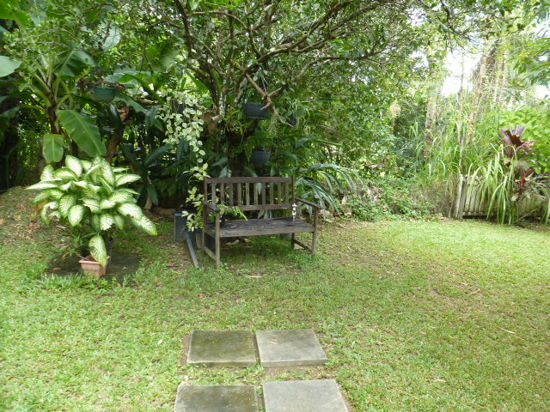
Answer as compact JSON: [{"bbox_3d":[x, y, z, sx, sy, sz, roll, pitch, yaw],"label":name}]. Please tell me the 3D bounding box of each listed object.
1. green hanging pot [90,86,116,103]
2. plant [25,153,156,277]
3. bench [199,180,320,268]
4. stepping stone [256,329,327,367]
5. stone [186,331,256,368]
[{"bbox_3d":[-2.295,-1.485,5.100,0.340,0.210,0.340,2,9,0],"label":"green hanging pot"},{"bbox_3d":[-1.811,0.096,3.918,1.297,1.170,1.142,2,9,0],"label":"plant"},{"bbox_3d":[-0.192,0.145,4.740,1.270,0.940,0.653,-2,9,-24],"label":"bench"},{"bbox_3d":[0.093,0.954,2.570,0.410,0.045,0.410,1,9,-8],"label":"stepping stone"},{"bbox_3d":[-0.349,0.944,2.526,0.410,0.045,0.410,1,9,-7],"label":"stone"}]

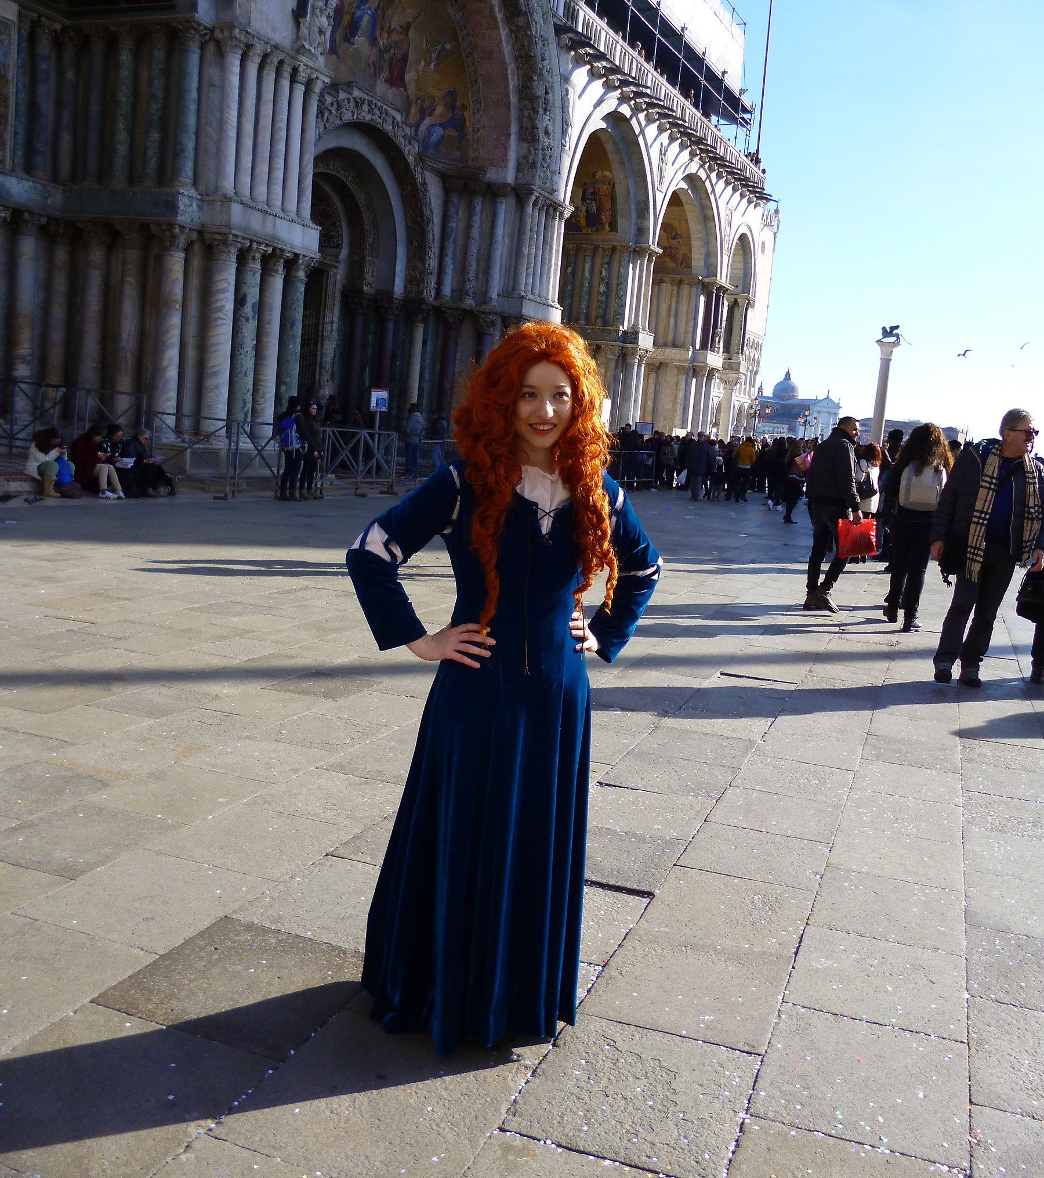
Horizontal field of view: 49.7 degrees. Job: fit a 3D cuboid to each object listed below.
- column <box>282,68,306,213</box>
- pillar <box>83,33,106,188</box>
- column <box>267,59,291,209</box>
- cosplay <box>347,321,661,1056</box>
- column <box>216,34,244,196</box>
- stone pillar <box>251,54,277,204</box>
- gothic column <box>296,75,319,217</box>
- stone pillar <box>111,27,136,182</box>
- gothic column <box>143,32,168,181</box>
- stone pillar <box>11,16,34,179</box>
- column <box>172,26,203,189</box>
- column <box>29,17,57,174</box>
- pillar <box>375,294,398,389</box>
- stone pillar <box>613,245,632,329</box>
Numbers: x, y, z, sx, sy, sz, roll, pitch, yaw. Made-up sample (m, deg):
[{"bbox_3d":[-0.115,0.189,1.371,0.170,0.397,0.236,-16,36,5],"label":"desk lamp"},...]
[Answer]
[{"bbox_3d":[-4.209,-8.226,20.701,0.360,2.557,0.360,9,8,25],"label":"column"},{"bbox_3d":[-7.080,-7.905,18.648,0.340,2.420,0.340,9,9,25],"label":"pillar"},{"bbox_3d":[-4.510,-8.397,20.830,0.340,2.620,0.340,9,9,27],"label":"column"},{"bbox_3d":[-0.041,0.219,2.643,0.710,1.660,0.520,2,8,-22],"label":"cosplay"},{"bbox_3d":[-5.099,-8.274,19.714,0.350,2.670,0.350,9,9,27],"label":"column"},{"bbox_3d":[-4.702,-8.342,20.471,0.340,2.560,0.340,5,8,-1],"label":"stone pillar"},{"bbox_3d":[-4.005,-8.253,21.101,0.360,2.589,0.360,9,8,25],"label":"gothic column"},{"bbox_3d":[-6.551,-7.837,18.499,0.340,2.420,0.340,9,9,25],"label":"stone pillar"},{"bbox_3d":[-5.960,-7.756,18.301,0.340,2.420,0.340,9,9,25],"label":"gothic column"},{"bbox_3d":[-8.255,-8.153,18.602,0.380,2.543,0.380,9,8,25],"label":"stone pillar"},{"bbox_3d":[-5.555,-7.989,18.702,0.460,2.578,0.460,9,8,25],"label":"column"},{"bbox_3d":[-8.103,-8.246,19.002,0.440,2.547,0.440,9,8,25],"label":"column"},{"bbox_3d":[-3.305,-5.375,27.456,0.480,3.400,0.480,9,9,25],"label":"pillar"},{"bbox_3d":[3.203,-9.471,35.520,0.370,2.430,0.370,9,9,25],"label":"stone pillar"}]

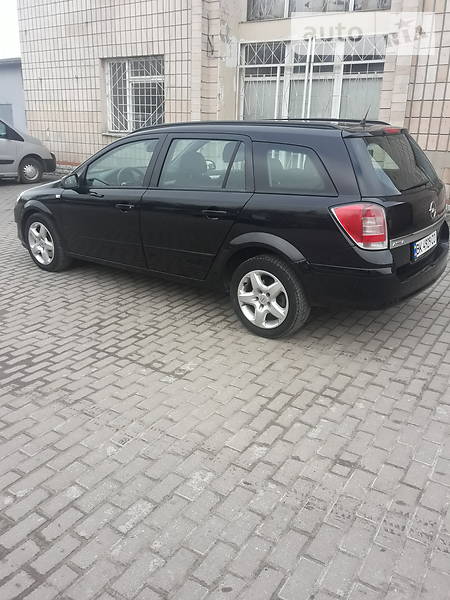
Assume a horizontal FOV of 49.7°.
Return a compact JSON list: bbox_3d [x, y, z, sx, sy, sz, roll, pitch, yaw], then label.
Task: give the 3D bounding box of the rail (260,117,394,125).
[{"bbox_3d":[0.581,-1.589,4.418,1.910,0.100,0.065,15,26,35],"label":"rail"}]

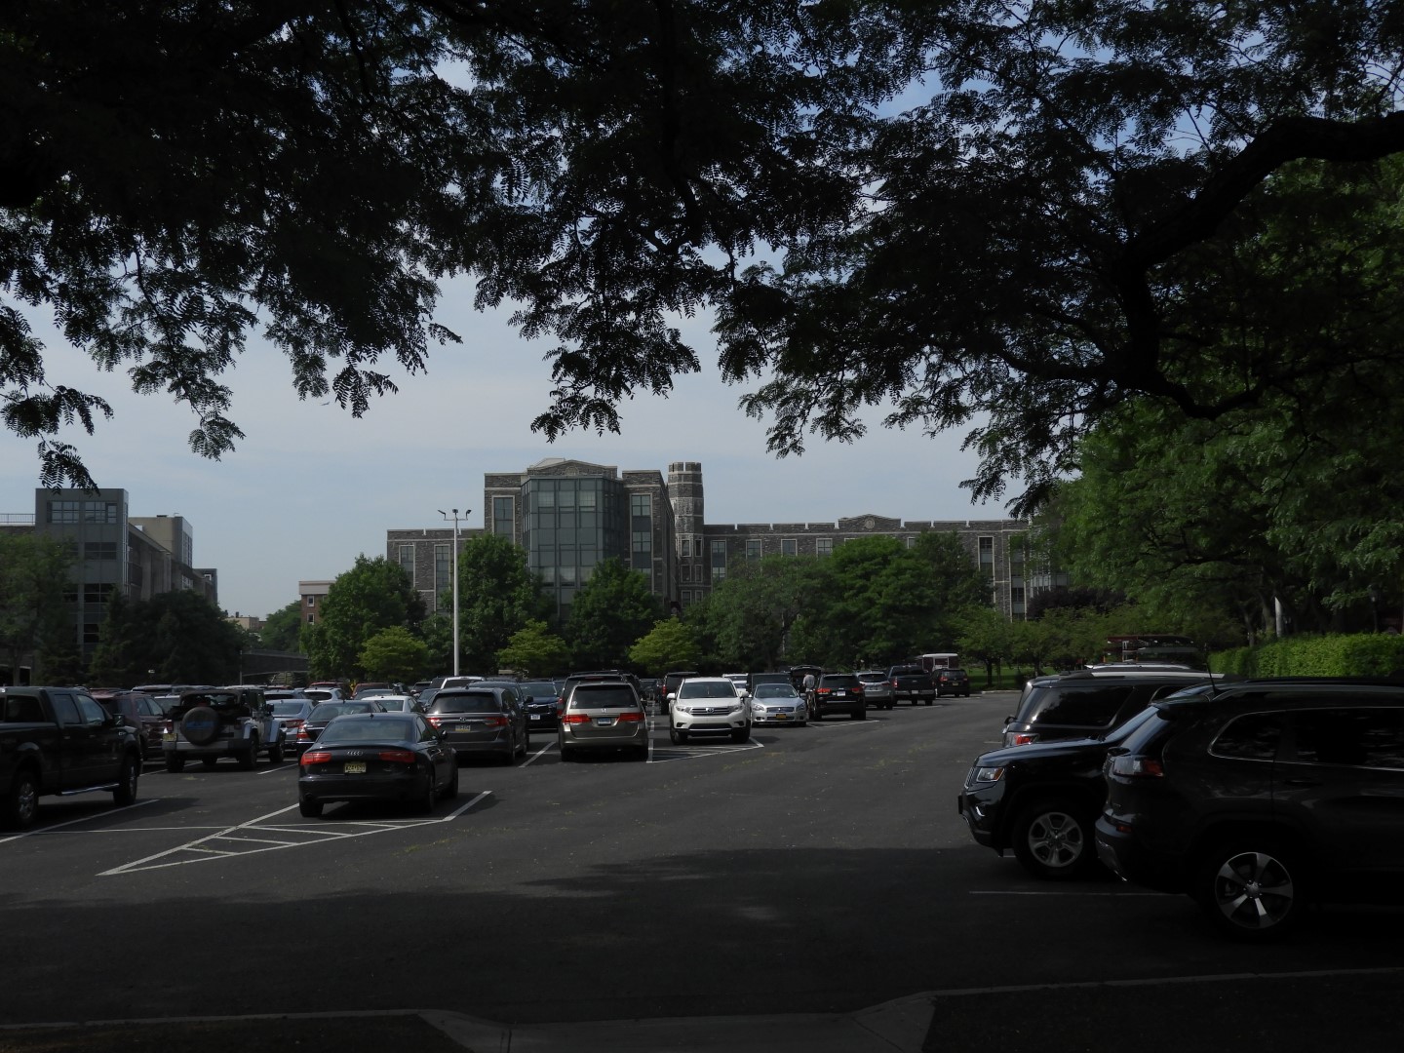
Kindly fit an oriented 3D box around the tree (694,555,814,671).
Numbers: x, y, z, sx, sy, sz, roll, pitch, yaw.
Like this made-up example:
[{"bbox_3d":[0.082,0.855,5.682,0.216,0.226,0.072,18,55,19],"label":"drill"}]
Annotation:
[{"bbox_3d":[4.111,7.592,128.000,9.500,10.732,9.000,0,-5,-1],"label":"tree"}]

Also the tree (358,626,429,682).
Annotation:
[{"bbox_3d":[-19.948,8.995,105.000,4.614,5.141,4.614,-1,-4,0],"label":"tree"}]

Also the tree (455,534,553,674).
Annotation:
[{"bbox_3d":[-14.888,6.791,122.000,7.753,12.346,7.753,-1,-4,0],"label":"tree"}]

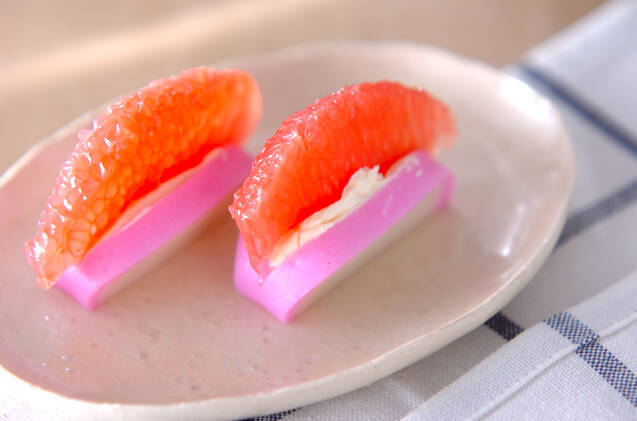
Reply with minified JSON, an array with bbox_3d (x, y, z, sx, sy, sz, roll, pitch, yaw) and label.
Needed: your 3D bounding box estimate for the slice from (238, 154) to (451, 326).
[{"bbox_3d":[0.007,0.003,0.557,0.017,0.015,0.058,31,49,32],"label":"slice"}]

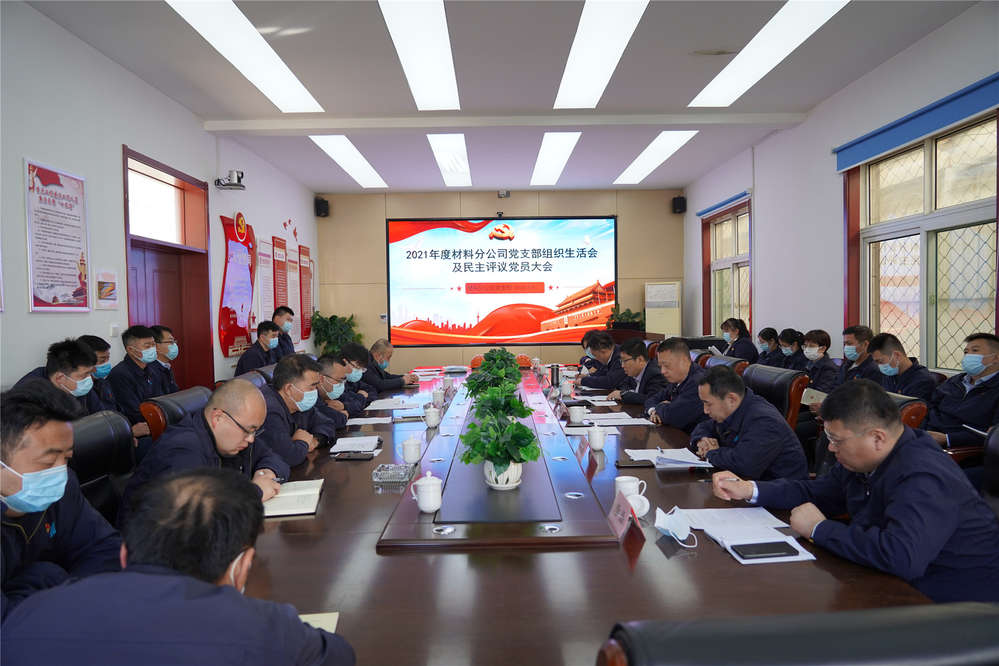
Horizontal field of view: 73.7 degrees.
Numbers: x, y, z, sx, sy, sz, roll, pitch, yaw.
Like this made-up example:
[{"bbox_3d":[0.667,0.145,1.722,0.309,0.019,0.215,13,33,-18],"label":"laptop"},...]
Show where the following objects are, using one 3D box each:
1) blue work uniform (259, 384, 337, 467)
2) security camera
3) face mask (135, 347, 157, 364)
[{"bbox_3d":[-1.002,0.533,3.029,0.500,0.600,0.550,-1,2,1],"label":"blue work uniform"},{"bbox_3d":[-2.732,-1.552,6.724,0.290,0.220,0.200,-1,2,-1],"label":"security camera"},{"bbox_3d":[-2.333,0.148,4.363,0.090,0.120,0.140,-1,2,8],"label":"face mask"}]

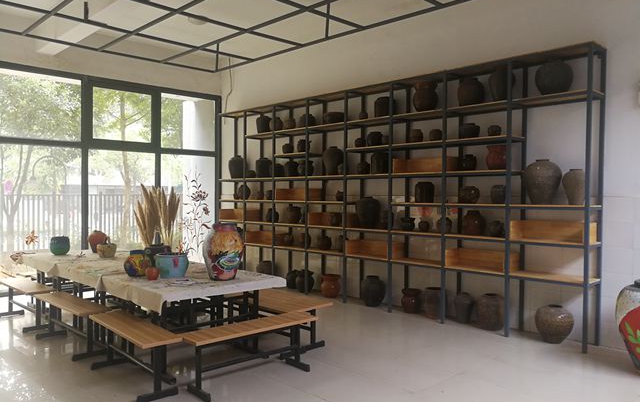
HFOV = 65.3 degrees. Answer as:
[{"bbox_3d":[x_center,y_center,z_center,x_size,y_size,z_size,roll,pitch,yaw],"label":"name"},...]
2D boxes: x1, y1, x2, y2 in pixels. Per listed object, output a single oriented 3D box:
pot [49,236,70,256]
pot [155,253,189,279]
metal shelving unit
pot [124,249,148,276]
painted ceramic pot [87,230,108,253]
[{"bbox_3d":[-3.248,0.563,6.253,0.220,0.212,0.220,1,0,0],"label":"pot"},{"bbox_3d":[-1.357,0.592,4.598,0.299,0.206,0.299,1,0,0],"label":"pot"},{"bbox_3d":[0.494,-0.057,7.254,0.405,3.018,6.435,0,0,-45],"label":"metal shelving unit"},{"bbox_3d":[-1.682,0.578,4.612,0.226,0.229,0.226,1,0,0],"label":"pot"},{"bbox_3d":[-2.879,0.532,6.520,0.257,0.280,0.257,1,0,0],"label":"painted ceramic pot"}]

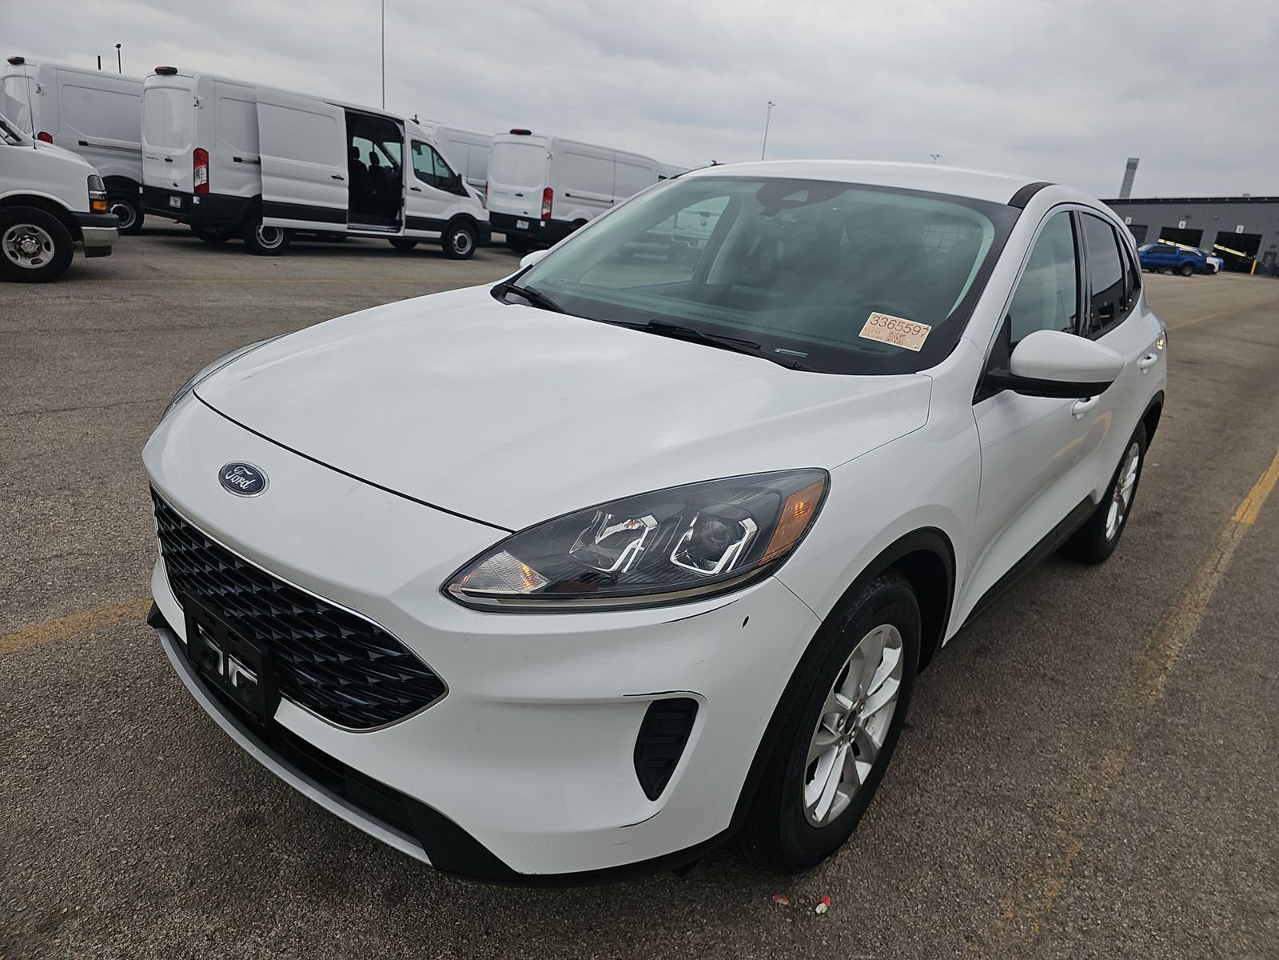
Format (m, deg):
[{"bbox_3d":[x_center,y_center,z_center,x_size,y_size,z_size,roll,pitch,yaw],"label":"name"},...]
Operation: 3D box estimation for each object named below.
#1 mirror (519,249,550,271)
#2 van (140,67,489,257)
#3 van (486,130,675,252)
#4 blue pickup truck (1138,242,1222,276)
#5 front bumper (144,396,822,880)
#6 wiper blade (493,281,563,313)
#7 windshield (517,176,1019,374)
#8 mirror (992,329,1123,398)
[{"bbox_3d":[-0.379,-0.792,3.219,0.280,0.170,0.170,20,22,36],"label":"mirror"},{"bbox_3d":[-5.250,-5.295,14.935,2.080,2.540,5.980,20,22,36],"label":"van"},{"bbox_3d":[-0.754,-6.581,20.324,2.080,2.540,5.980,20,23,37],"label":"van"},{"bbox_3d":[36.204,-15.461,59.500,5.800,1.940,2.030,7,18,3],"label":"blue pickup truck"},{"bbox_3d":[-0.586,0.217,1.828,1.820,0.680,0.630,20,22,36],"label":"front bumper"},{"bbox_3d":[-0.318,-0.549,2.636,0.070,0.060,0.620,-4,21,-29],"label":"wiper blade"},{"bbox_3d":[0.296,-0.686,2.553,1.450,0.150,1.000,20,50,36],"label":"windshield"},{"bbox_3d":[1.046,-0.285,2.119,0.280,0.170,0.170,20,22,36],"label":"mirror"}]

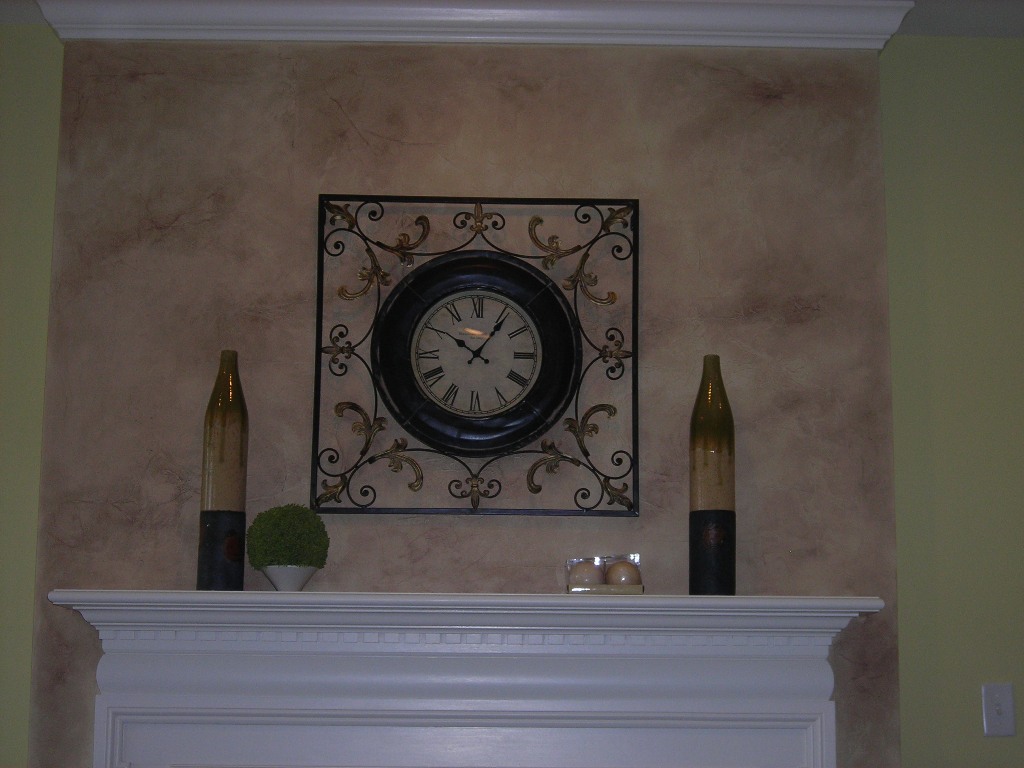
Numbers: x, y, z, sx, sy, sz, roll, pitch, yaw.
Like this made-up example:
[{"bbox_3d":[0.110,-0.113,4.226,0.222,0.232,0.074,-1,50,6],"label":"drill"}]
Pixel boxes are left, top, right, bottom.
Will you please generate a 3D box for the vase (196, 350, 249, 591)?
[{"bbox_3d":[-0.610,0.184,4.069,0.098,0.518,0.098,1,-10,-1],"label":"vase"}]

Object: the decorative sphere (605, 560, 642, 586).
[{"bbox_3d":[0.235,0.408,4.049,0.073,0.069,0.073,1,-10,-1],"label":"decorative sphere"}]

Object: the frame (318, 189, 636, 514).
[{"bbox_3d":[-0.075,-0.065,4.178,0.702,0.703,0.060,1,-10,-1],"label":"frame"}]

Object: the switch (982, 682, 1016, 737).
[{"bbox_3d":[1.085,0.725,4.277,0.070,0.115,0.012,1,-10,-1],"label":"switch"}]

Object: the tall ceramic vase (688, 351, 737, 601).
[{"bbox_3d":[0.426,0.194,4.090,0.098,0.519,0.098,1,-10,-1],"label":"tall ceramic vase"}]

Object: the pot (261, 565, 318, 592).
[{"bbox_3d":[-0.467,0.411,4.034,0.117,0.062,0.117,1,-10,-1],"label":"pot"}]

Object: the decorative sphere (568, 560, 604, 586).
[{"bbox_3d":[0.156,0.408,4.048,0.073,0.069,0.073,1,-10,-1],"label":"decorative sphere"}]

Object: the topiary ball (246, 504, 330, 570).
[{"bbox_3d":[-0.470,0.331,4.048,0.173,0.152,0.173,1,-10,-1],"label":"topiary ball"}]

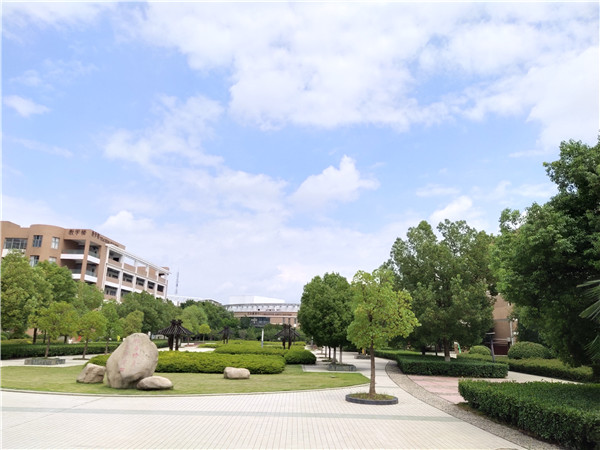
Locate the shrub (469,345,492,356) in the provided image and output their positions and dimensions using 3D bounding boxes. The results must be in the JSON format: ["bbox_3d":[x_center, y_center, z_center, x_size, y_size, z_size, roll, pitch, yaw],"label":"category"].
[{"bbox_3d":[14.812,10.646,35.557,1.974,1.463,1.974,1,-15,0],"label":"shrub"}]

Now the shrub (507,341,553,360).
[{"bbox_3d":[13.838,7.784,25.960,2.352,1.673,2.352,-6,-16,27],"label":"shrub"}]

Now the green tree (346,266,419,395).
[{"bbox_3d":[2.322,2.991,12.196,1.991,3.557,1.991,-1,-15,10],"label":"green tree"}]

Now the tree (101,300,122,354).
[{"bbox_3d":[-15.750,8.516,35.915,2.066,4.285,2.066,1,-15,0],"label":"tree"}]

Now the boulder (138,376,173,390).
[{"bbox_3d":[-4.232,4.616,12.602,0.999,0.322,0.650,6,-15,-17],"label":"boulder"}]

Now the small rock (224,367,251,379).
[{"bbox_3d":[-2.605,6.125,18.026,1.080,0.470,0.720,1,-15,0],"label":"small rock"}]

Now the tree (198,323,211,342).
[{"bbox_3d":[-18.683,21.520,85.211,2.356,3.995,2.356,1,-15,0],"label":"tree"}]

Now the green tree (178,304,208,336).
[{"bbox_3d":[-19.197,17.685,77.940,5.253,6.664,5.253,5,-15,-13],"label":"green tree"}]

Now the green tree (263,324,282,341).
[{"bbox_3d":[-5.533,22.217,87.182,4.021,4.283,4.021,1,-15,0],"label":"green tree"}]

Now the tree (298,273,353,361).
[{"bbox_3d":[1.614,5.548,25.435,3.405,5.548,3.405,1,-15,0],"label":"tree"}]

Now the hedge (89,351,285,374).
[{"bbox_3d":[-6.231,7.149,22.690,10.900,0.680,5.600,1,-15,0],"label":"hedge"}]

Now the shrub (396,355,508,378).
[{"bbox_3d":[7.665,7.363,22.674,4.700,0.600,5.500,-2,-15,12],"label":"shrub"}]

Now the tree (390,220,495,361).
[{"bbox_3d":[8.013,3.869,24.366,5.858,8.563,5.858,1,-15,0],"label":"tree"}]

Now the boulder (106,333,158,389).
[{"bbox_3d":[-5.081,4.084,13.154,1.480,1.588,1.050,6,-15,-19],"label":"boulder"}]

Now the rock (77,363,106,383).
[{"bbox_3d":[-6.615,4.683,13.684,0.804,0.619,0.750,8,-16,-23],"label":"rock"}]

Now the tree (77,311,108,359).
[{"bbox_3d":[-12.495,6.610,26.089,1.529,2.864,1.529,8,-16,-24],"label":"tree"}]

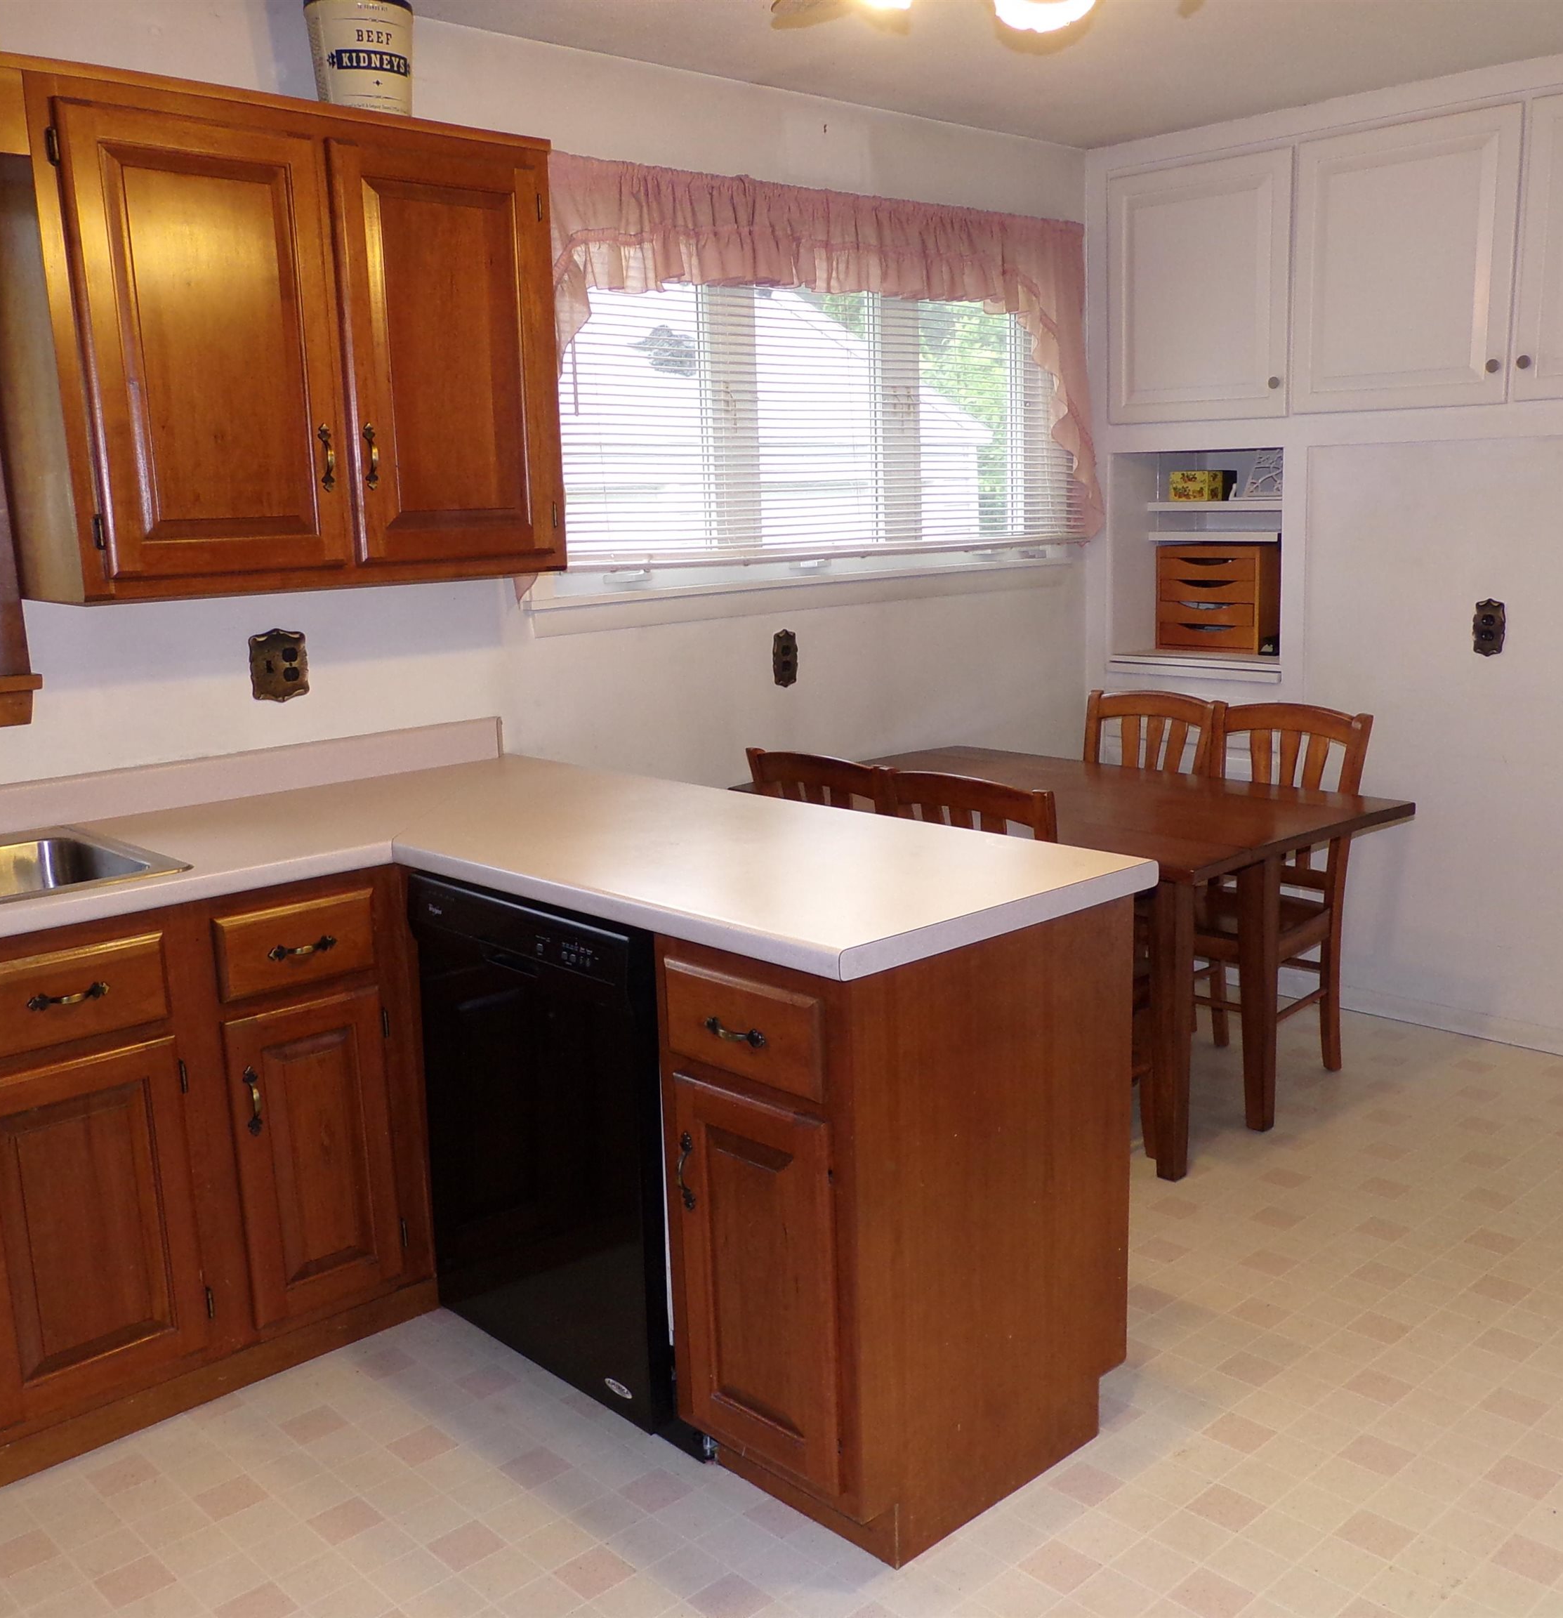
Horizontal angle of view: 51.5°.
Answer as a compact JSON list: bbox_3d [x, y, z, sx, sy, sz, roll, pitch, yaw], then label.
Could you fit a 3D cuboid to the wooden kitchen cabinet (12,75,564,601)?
[{"bbox_3d":[-0.902,-0.837,3.015,0.975,0.832,0.356,-12,15,-42],"label":"wooden kitchen cabinet"}]

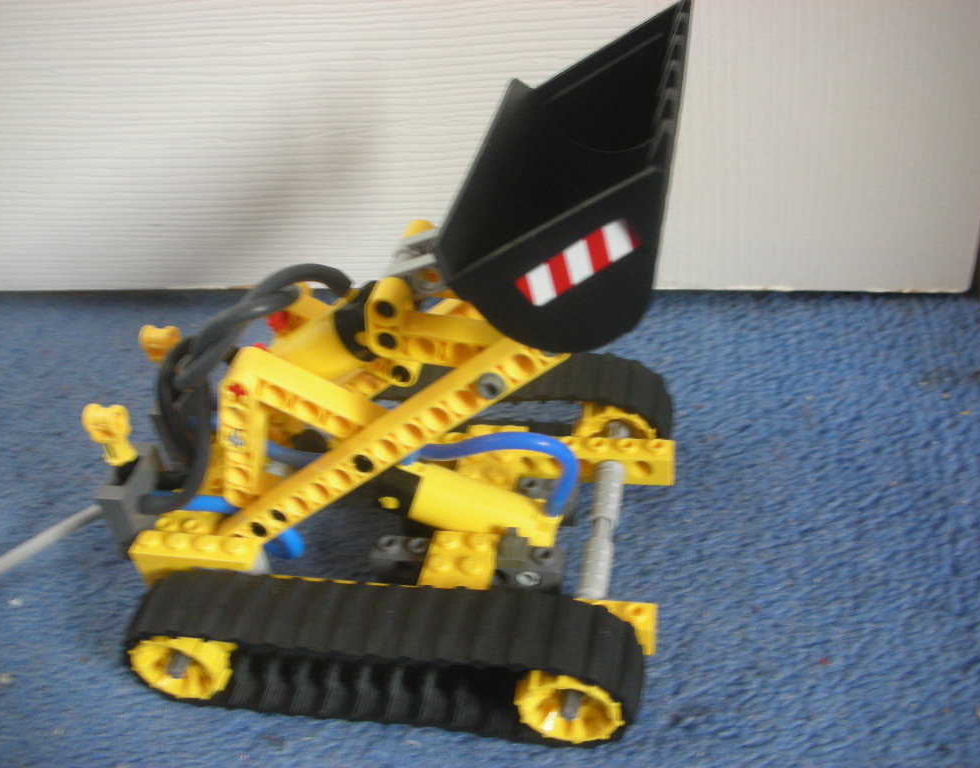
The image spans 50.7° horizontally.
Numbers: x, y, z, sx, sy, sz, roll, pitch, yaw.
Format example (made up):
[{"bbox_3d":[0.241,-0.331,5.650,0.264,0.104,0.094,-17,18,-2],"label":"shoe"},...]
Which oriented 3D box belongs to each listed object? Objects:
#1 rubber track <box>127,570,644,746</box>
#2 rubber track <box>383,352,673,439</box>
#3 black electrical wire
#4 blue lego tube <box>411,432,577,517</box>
[{"bbox_3d":[-0.026,0.062,0.240,0.120,0.026,0.020,2,40,14],"label":"rubber track"},{"bbox_3d":[-0.008,0.007,0.305,0.120,0.026,0.020,2,40,14],"label":"rubber track"},{"bbox_3d":[-0.061,0.003,0.248,0.067,0.066,0.023,2,40,14],"label":"black electrical wire"},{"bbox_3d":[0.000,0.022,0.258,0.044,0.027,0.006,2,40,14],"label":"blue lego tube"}]

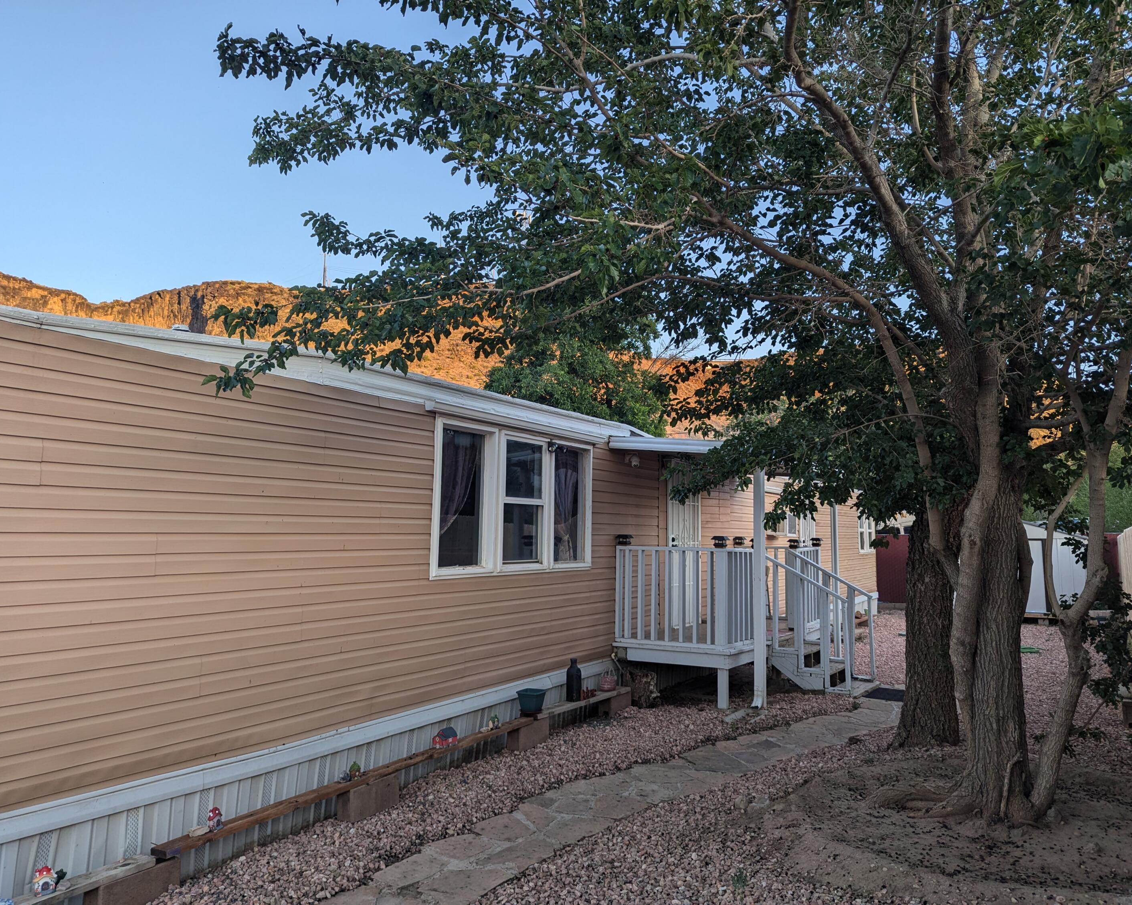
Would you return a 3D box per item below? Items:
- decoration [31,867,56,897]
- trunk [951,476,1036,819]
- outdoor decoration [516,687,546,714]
[{"bbox_3d":[-2.124,1.749,3.402,0.067,0.104,0.089,-3,-7,37],"label":"decoration"},{"bbox_3d":[2.472,1.108,4.811,0.436,1.871,0.416,-2,-6,27],"label":"trunk"},{"bbox_3d":[-0.259,1.905,6.387,0.176,0.145,0.168,-2,-6,32],"label":"outdoor decoration"}]

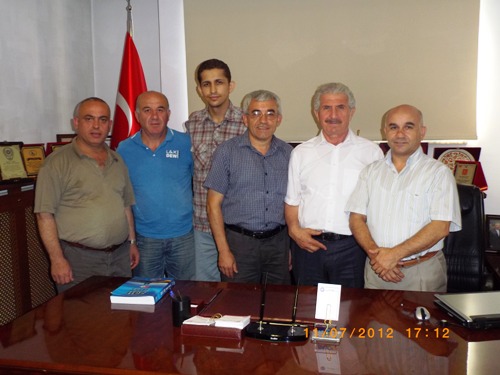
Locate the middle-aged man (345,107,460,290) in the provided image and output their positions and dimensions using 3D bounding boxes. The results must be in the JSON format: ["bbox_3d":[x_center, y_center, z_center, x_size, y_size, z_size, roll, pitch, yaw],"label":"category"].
[{"bbox_3d":[0.730,0.414,2.305,0.540,1.610,0.350,2,6,25],"label":"middle-aged man"}]

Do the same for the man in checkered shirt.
[{"bbox_3d":[-0.170,0.265,2.560,0.470,1.874,0.290,-1,6,-5],"label":"man in checkered shirt"}]

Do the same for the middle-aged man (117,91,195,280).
[{"bbox_3d":[-0.499,0.348,2.568,0.500,1.715,0.330,-2,6,-8],"label":"middle-aged man"}]

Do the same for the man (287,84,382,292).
[{"bbox_3d":[0.433,0.354,2.369,0.520,1.722,0.330,1,6,14],"label":"man"}]

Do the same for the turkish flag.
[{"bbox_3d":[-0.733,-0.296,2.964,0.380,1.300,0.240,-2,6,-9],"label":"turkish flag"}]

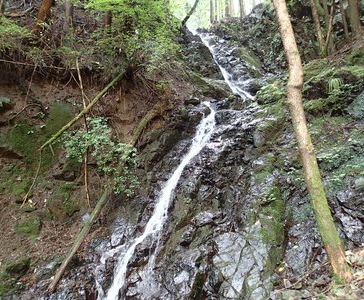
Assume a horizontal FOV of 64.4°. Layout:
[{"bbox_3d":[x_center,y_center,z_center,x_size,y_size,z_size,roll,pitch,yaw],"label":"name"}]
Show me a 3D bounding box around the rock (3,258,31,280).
[{"bbox_3d":[-2.565,1.836,4.500,0.348,0.243,0.350,3,-9,-20],"label":"rock"}]

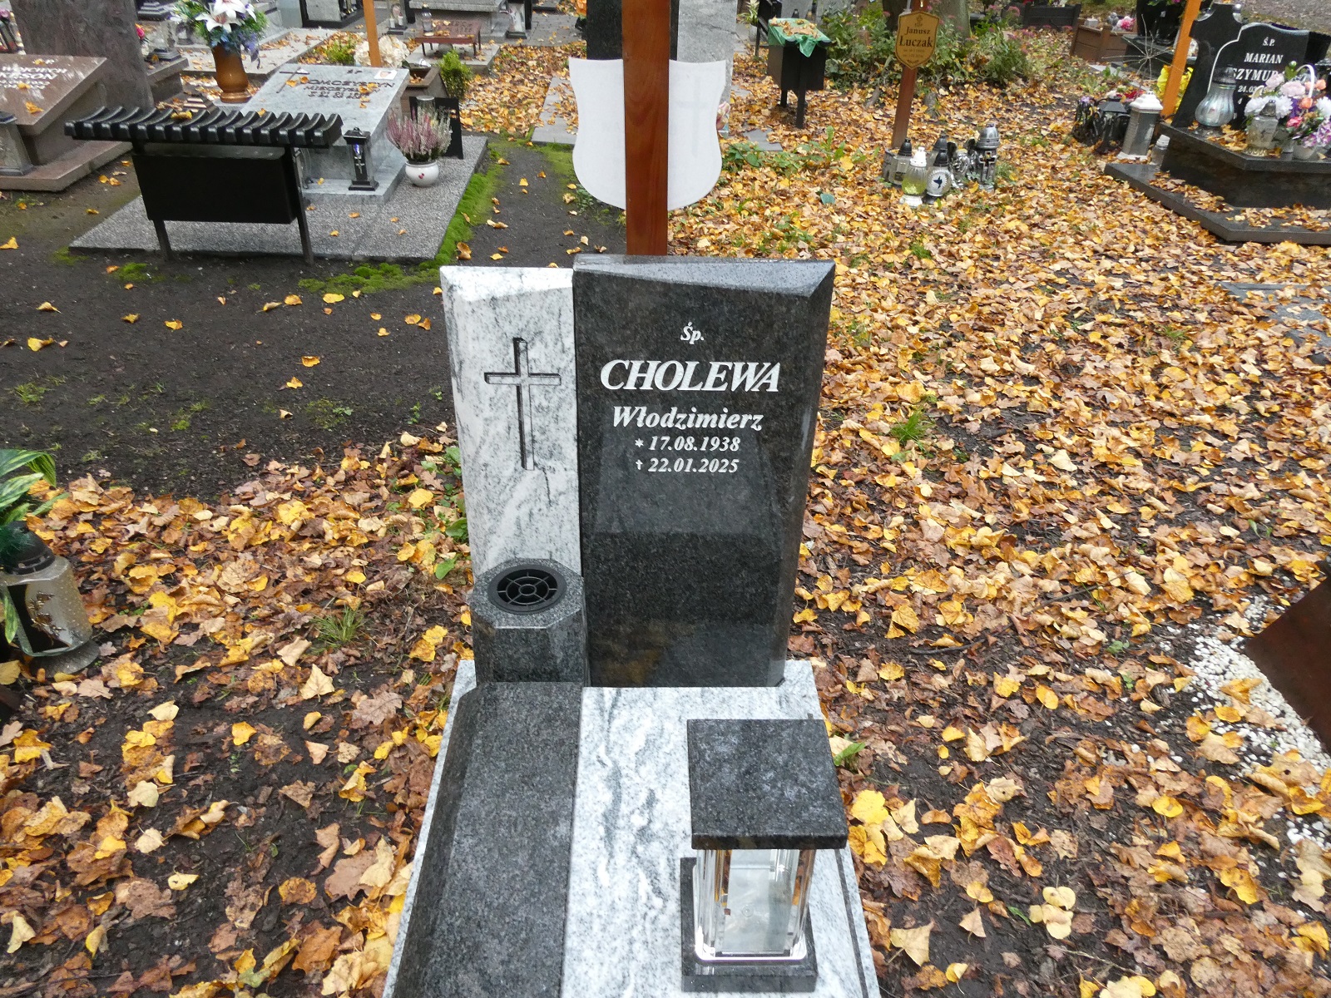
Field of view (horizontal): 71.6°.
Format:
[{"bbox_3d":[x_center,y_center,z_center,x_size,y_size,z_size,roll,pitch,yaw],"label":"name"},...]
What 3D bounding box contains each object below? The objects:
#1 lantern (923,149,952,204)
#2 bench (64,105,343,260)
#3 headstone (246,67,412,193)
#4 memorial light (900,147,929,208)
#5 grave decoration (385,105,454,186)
[{"bbox_3d":[1.243,-1.476,4.200,0.115,0.218,0.110,0,34,-4],"label":"lantern"},{"bbox_3d":[-1.471,-1.025,3.094,0.785,0.475,0.290,1,34,-3],"label":"bench"},{"bbox_3d":[-1.540,-1.656,4.098,0.780,0.300,1.270,0,34,-4],"label":"headstone"},{"bbox_3d":[1.121,-1.447,4.128,0.113,0.240,0.113,0,34,-4],"label":"memorial light"},{"bbox_3d":[-1.043,-1.495,3.900,0.260,0.290,0.250,0,34,-4],"label":"grave decoration"}]

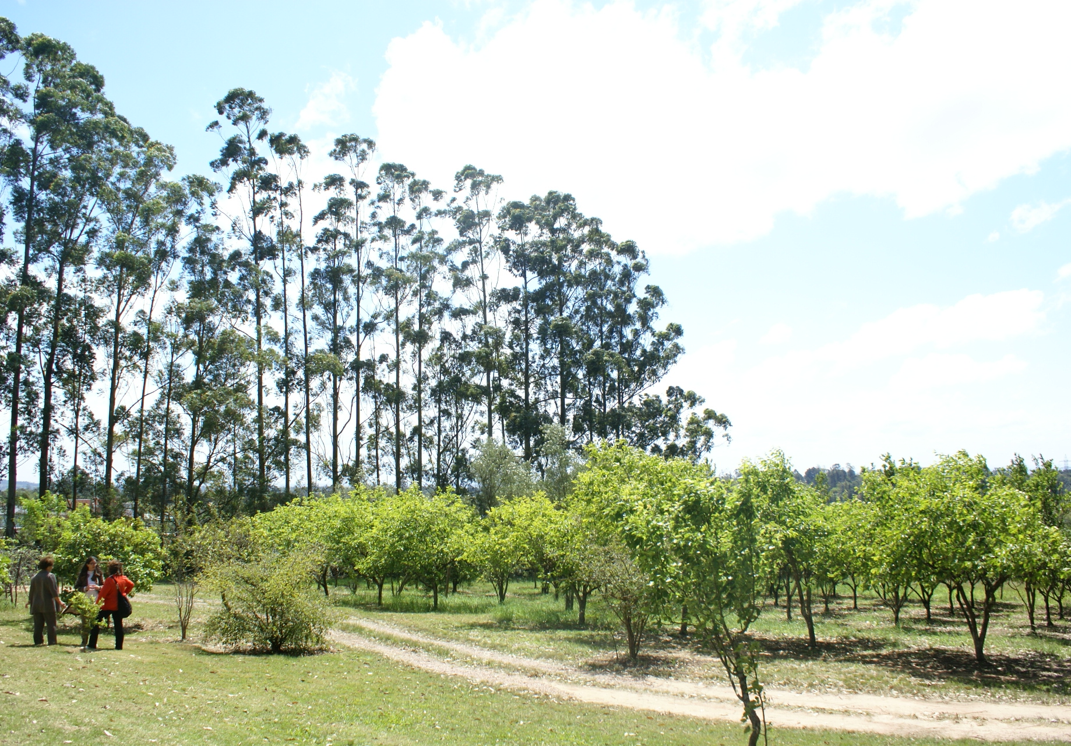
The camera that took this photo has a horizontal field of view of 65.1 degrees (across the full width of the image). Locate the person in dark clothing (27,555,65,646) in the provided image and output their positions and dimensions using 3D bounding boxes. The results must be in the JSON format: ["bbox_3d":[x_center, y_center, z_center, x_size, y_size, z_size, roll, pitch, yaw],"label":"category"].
[{"bbox_3d":[-9.216,4.291,15.812,0.480,1.630,0.380,0,-8,-5],"label":"person in dark clothing"}]

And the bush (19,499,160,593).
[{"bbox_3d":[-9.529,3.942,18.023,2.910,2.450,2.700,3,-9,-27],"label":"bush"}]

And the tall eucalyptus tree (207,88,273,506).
[{"bbox_3d":[-19.749,-4.660,56.130,4.060,30.460,4.060,2,-8,-20],"label":"tall eucalyptus tree"}]

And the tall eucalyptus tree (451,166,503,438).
[{"bbox_3d":[-5.226,-2.872,75.088,4.400,32.748,4.400,0,-8,-4],"label":"tall eucalyptus tree"}]

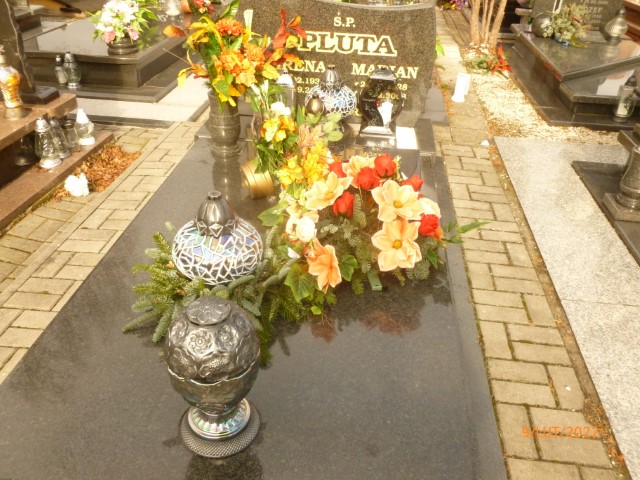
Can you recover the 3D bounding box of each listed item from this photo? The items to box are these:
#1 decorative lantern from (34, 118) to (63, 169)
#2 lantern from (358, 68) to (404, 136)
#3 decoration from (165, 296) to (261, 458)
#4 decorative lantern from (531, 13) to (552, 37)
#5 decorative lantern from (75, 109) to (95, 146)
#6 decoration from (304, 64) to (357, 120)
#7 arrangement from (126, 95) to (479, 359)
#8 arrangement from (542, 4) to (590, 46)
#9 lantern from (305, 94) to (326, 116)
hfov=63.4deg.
[{"bbox_3d":[-1.558,-0.557,2.954,0.121,0.287,0.121,4,33,5],"label":"decorative lantern"},{"bbox_3d":[0.307,-0.701,2.602,0.223,0.319,0.160,4,33,5],"label":"lantern"},{"bbox_3d":[-0.233,0.288,1.148,0.198,0.359,0.198,4,33,5],"label":"decoration"},{"bbox_3d":[2.303,-2.222,5.360,0.205,0.231,0.205,4,33,5],"label":"decorative lantern"},{"bbox_3d":[-1.483,-0.711,3.249,0.107,0.229,0.107,4,33,5],"label":"decorative lantern"},{"bbox_3d":[0.058,-0.731,2.647,0.265,0.313,0.265,4,33,5],"label":"decoration"},{"bbox_3d":[-0.014,-0.070,1.692,0.920,0.340,0.850,4,33,5],"label":"arrangement"},{"bbox_3d":[2.415,-2.101,5.067,0.438,0.349,0.360,4,33,5],"label":"arrangement"},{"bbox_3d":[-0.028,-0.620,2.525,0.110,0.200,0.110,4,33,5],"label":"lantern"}]

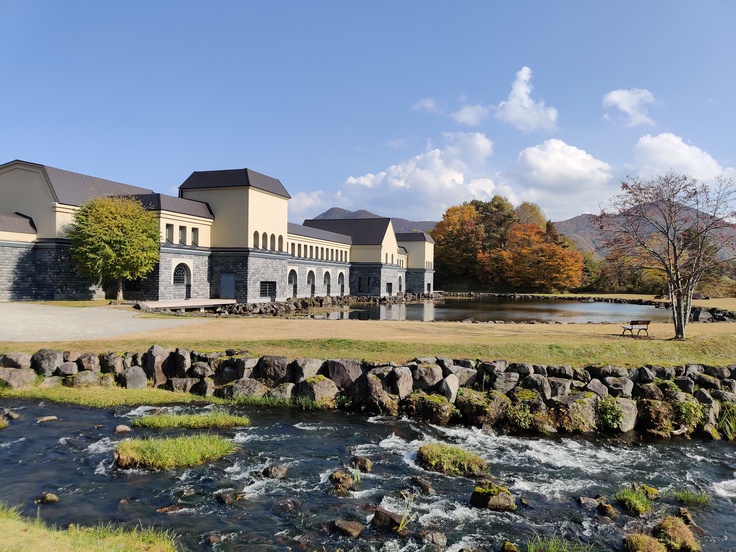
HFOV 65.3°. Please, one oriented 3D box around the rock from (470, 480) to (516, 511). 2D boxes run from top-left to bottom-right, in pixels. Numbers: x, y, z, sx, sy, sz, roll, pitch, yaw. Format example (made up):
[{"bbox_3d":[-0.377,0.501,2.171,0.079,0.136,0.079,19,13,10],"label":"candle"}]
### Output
[{"bbox_3d":[2.559,4.522,11.800,0.850,0.520,0.700,0,-1,6],"label":"rock"}]

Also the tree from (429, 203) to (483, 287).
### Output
[{"bbox_3d":[20.267,-6.340,130.000,12.500,19.500,12.000,0,-1,0],"label":"tree"}]

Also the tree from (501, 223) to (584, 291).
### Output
[{"bbox_3d":[36.474,-3.971,120.000,17.500,14.300,15.000,0,-1,0],"label":"tree"}]

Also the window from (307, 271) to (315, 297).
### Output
[{"bbox_3d":[-7.695,1.012,77.500,0.350,3.500,2.600,0,-1,18],"label":"window"}]

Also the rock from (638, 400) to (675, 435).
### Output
[{"bbox_3d":[8.794,4.283,17.500,1.100,1.100,0.950,0,-1,6],"label":"rock"}]

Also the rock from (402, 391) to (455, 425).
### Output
[{"bbox_3d":[1.971,4.283,18.700,1.650,1.100,1.150,0,-1,6],"label":"rock"}]

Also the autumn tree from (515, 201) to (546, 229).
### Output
[{"bbox_3d":[40.537,-7.577,145.000,9.500,22.500,9.500,0,-1,0],"label":"autumn tree"}]

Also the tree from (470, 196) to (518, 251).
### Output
[{"bbox_3d":[29.747,-7.525,135.000,11.500,22.000,11.000,0,-1,0],"label":"tree"}]

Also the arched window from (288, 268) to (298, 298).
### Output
[{"bbox_3d":[-9.343,0.941,72.000,0.350,3.600,2.700,0,-1,18],"label":"arched window"}]

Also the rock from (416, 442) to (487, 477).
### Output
[{"bbox_3d":[2.036,4.487,14.000,1.650,0.600,1.050,0,-1,21],"label":"rock"}]

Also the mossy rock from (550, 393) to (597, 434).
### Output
[{"bbox_3d":[6.407,4.287,17.900,1.400,1.250,1.100,0,-1,6],"label":"mossy rock"}]

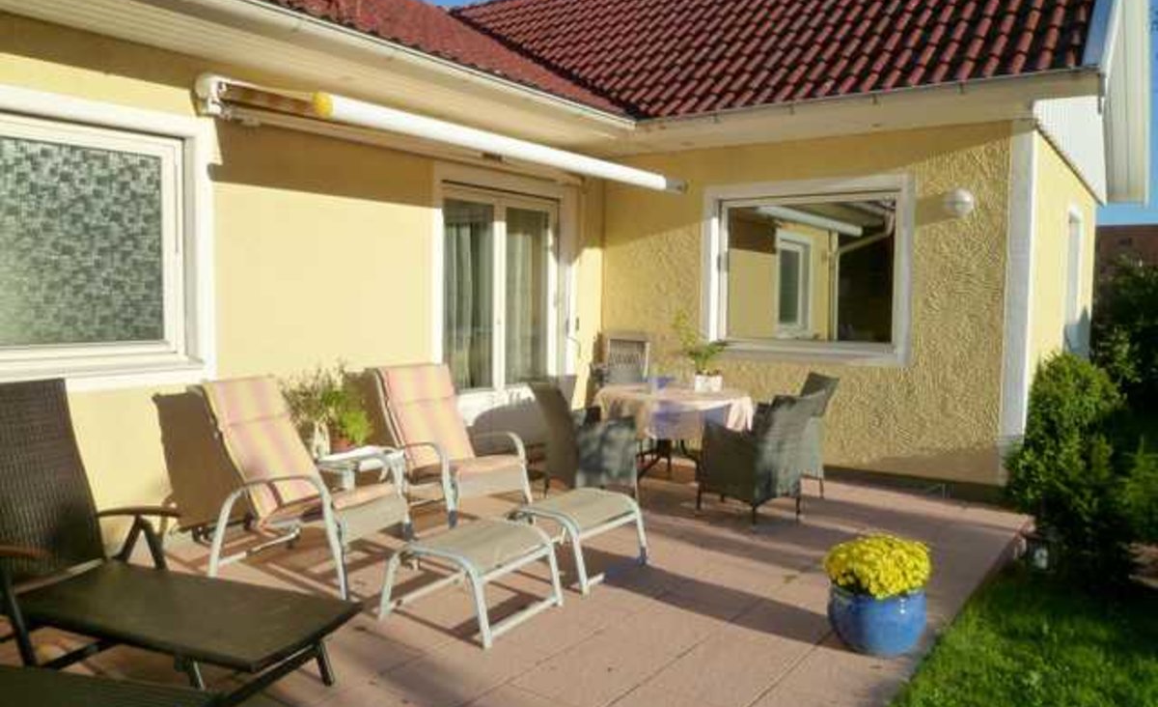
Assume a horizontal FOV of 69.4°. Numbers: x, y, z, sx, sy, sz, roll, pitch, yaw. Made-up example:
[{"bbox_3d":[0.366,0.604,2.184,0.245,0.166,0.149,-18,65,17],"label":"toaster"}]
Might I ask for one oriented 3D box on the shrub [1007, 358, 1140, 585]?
[{"bbox_3d":[2.893,0.629,4.881,0.725,1.204,0.725,3,5,36],"label":"shrub"}]

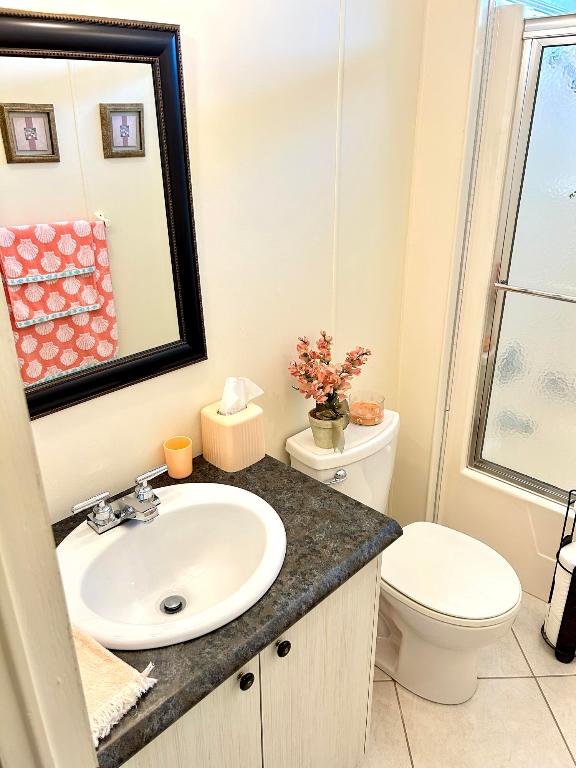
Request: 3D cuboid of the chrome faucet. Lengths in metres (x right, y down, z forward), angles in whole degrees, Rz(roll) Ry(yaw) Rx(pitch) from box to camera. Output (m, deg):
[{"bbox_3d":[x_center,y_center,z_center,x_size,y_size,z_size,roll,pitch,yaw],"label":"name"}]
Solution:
[{"bbox_3d":[-0.329,0.262,1.242,0.150,0.070,0.235,19,30,39],"label":"chrome faucet"}]

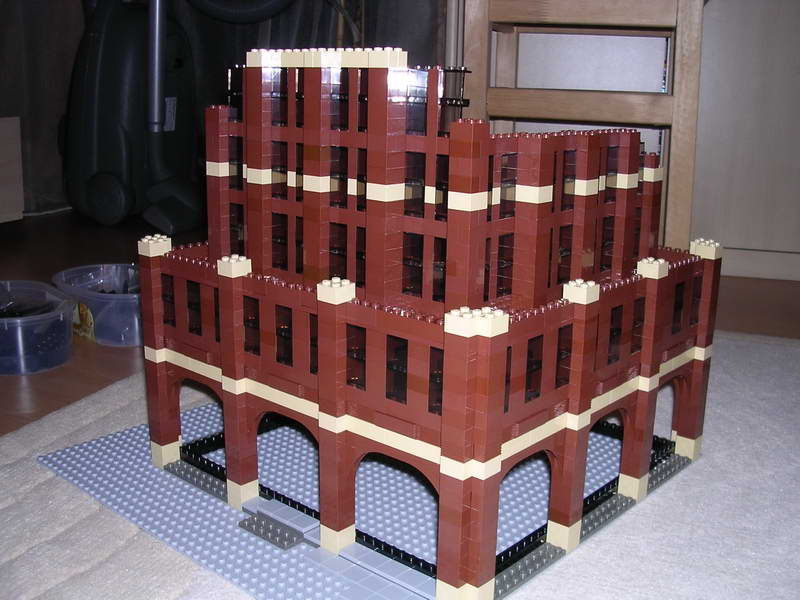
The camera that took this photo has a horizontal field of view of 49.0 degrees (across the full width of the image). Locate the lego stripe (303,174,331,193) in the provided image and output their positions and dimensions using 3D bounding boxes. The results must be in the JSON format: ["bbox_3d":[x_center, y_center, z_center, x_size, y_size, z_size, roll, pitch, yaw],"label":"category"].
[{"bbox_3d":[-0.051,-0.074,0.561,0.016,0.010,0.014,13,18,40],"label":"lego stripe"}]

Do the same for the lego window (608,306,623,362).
[{"bbox_3d":[0.138,0.023,0.579,0.008,0.038,0.016,13,19,40],"label":"lego window"}]

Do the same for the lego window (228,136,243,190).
[{"bbox_3d":[-0.115,-0.098,0.631,0.016,0.038,0.007,13,18,40],"label":"lego window"}]

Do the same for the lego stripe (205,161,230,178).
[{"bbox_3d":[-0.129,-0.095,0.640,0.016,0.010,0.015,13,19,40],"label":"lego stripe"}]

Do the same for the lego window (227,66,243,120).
[{"bbox_3d":[-0.114,-0.145,0.620,0.016,0.038,0.007,13,18,40],"label":"lego window"}]

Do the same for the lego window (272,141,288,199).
[{"bbox_3d":[-0.078,-0.087,0.590,0.016,0.038,0.008,13,19,40],"label":"lego window"}]

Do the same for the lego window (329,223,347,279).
[{"bbox_3d":[-0.037,-0.030,0.566,0.016,0.038,0.007,13,18,40],"label":"lego window"}]

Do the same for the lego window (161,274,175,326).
[{"bbox_3d":[-0.167,0.000,0.647,0.016,0.038,0.007,13,18,40],"label":"lego window"}]

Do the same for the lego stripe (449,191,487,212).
[{"bbox_3d":[0.038,-0.057,0.497,0.016,0.010,0.016,13,19,40],"label":"lego stripe"}]

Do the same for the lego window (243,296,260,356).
[{"bbox_3d":[-0.095,0.017,0.586,0.016,0.038,0.008,13,19,40],"label":"lego window"}]

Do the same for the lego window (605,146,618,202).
[{"bbox_3d":[0.142,-0.086,0.604,0.008,0.038,0.016,13,19,40],"label":"lego window"}]

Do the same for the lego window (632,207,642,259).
[{"bbox_3d":[0.173,-0.051,0.661,0.007,0.038,0.016,13,18,40],"label":"lego window"}]

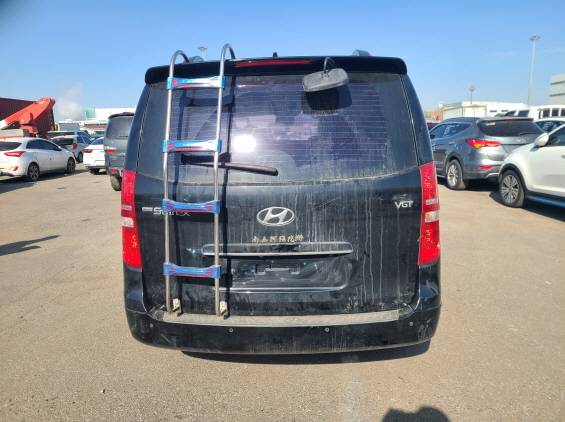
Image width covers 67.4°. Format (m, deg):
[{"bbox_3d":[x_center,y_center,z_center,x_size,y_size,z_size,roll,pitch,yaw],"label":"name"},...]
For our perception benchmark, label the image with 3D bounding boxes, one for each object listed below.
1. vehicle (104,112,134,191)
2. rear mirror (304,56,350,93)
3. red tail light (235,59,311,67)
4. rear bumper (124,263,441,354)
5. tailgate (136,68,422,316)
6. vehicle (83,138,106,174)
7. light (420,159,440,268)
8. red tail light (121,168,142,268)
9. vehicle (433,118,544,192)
[{"bbox_3d":[-3.349,-1.754,12.597,1.930,1.920,5.140,-1,11,3],"label":"vehicle"},{"bbox_3d":[0.204,-0.693,2.144,0.240,0.140,0.070,-8,-29,0],"label":"rear mirror"},{"bbox_3d":[-0.043,-0.775,2.234,0.420,0.040,0.060,-1,11,3],"label":"red tail light"},{"bbox_3d":[-0.007,0.536,2.483,1.860,0.460,0.420,-1,11,3],"label":"rear bumper"},{"bbox_3d":[-0.023,-0.106,2.381,1.570,1.330,0.340,-1,11,3],"label":"tailgate"},{"bbox_3d":[-6.216,-2.381,17.533,1.820,1.450,4.600,-1,11,3],"label":"vehicle"},{"bbox_3d":[0.830,0.024,2.378,0.160,0.570,0.220,-1,11,3],"label":"light"},{"bbox_3d":[-0.867,0.051,2.480,0.160,0.570,0.220,-1,11,3],"label":"red tail light"},{"bbox_3d":[4.959,-1.594,11.215,1.880,1.680,4.690,-1,11,3],"label":"vehicle"}]

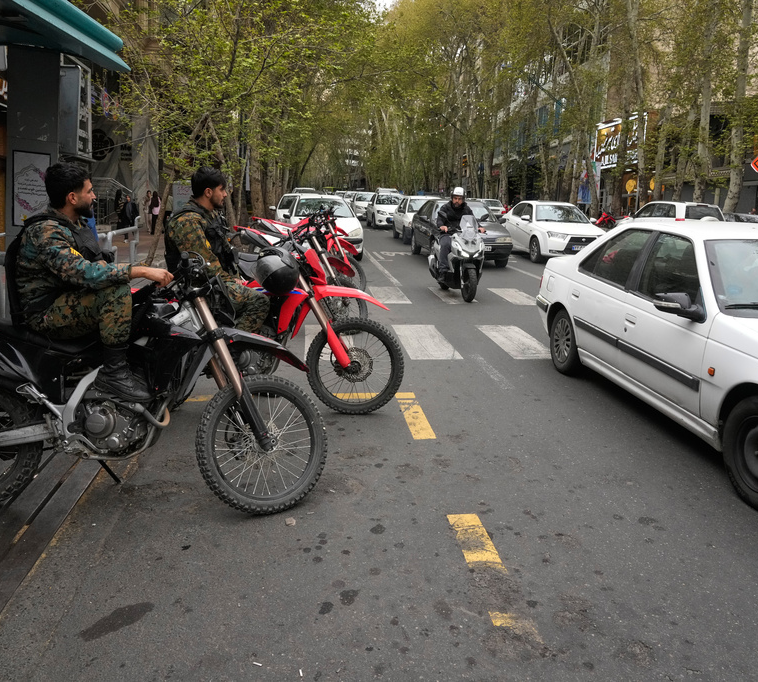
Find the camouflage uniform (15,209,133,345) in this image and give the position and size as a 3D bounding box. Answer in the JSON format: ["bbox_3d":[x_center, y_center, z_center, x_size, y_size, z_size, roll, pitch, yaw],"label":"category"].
[{"bbox_3d":[-1.460,-0.310,3.320,0.650,0.670,0.560,2,10,0],"label":"camouflage uniform"}]

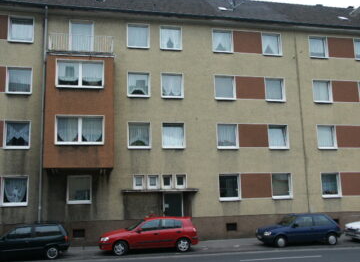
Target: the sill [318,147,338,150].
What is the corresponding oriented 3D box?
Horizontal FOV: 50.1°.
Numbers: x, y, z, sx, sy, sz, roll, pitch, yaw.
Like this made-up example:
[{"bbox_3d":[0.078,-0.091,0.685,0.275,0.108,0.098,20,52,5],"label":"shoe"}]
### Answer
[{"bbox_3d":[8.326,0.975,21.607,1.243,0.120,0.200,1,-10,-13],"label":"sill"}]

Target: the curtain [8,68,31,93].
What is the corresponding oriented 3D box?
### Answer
[{"bbox_3d":[-7.949,-2.505,19.083,1.038,1.207,0.100,1,-10,-12],"label":"curtain"}]

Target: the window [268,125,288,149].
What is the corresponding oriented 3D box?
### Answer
[{"bbox_3d":[5.433,0.324,21.239,1.216,1.375,0.150,1,-10,-12],"label":"window"}]

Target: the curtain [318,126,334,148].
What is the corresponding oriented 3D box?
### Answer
[{"bbox_3d":[8.369,0.340,22.026,0.917,1.229,0.100,1,-10,-12],"label":"curtain"}]

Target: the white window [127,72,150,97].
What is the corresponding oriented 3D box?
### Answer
[{"bbox_3d":[-2.125,-2.383,20.074,1.200,1.353,0.160,1,-10,-12],"label":"white window"}]

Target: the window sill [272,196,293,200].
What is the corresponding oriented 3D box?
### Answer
[{"bbox_3d":[5.464,3.568,20.563,1.186,0.090,0.190,1,-10,-12],"label":"window sill"}]

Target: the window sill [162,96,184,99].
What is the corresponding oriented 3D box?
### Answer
[{"bbox_3d":[-0.387,-1.808,21.027,1.220,0.090,0.180,1,-10,-12],"label":"window sill"}]

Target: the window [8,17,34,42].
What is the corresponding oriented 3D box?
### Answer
[{"bbox_3d":[-7.942,-5.099,19.370,1.190,1.335,0.150,1,-10,-12],"label":"window"}]

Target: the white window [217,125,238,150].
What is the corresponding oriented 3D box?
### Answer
[{"bbox_3d":[2.554,0.308,20.609,1.176,1.377,0.160,1,-10,-12],"label":"white window"}]

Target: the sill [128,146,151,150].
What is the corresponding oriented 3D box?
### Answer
[{"bbox_3d":[-2.084,0.907,19.819,1.135,0.141,0.200,1,-10,-12],"label":"sill"}]

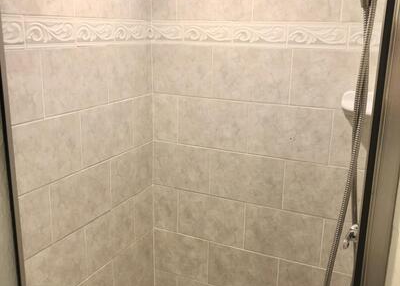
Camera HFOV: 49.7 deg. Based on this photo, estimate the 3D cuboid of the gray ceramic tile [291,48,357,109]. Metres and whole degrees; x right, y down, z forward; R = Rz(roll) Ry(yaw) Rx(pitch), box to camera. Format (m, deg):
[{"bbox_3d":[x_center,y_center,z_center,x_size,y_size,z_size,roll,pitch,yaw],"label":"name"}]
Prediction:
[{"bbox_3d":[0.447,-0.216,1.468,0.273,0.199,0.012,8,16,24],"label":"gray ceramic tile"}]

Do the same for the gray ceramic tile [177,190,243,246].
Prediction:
[{"bbox_3d":[0.044,0.312,1.796,0.300,0.200,0.020,8,16,24],"label":"gray ceramic tile"}]

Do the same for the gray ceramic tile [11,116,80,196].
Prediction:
[{"bbox_3d":[-0.458,0.024,1.288,0.012,0.199,0.285,8,16,24],"label":"gray ceramic tile"}]

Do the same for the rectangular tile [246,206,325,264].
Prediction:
[{"bbox_3d":[0.317,0.350,1.671,0.300,0.200,0.020,8,16,24],"label":"rectangular tile"}]

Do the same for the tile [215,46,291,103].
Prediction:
[{"bbox_3d":[0.187,-0.251,1.582,0.300,0.200,0.020,8,16,24],"label":"tile"}]

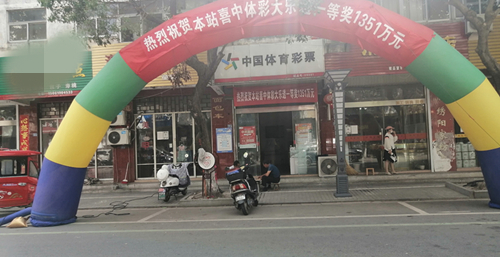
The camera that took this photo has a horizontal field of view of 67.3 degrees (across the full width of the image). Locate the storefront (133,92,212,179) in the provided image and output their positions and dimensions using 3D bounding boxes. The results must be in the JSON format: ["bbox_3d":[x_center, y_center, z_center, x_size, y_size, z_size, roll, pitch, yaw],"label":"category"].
[{"bbox_3d":[-2.827,0.246,13.694,2.976,3.199,0.600,-3,-4,5],"label":"storefront"}]

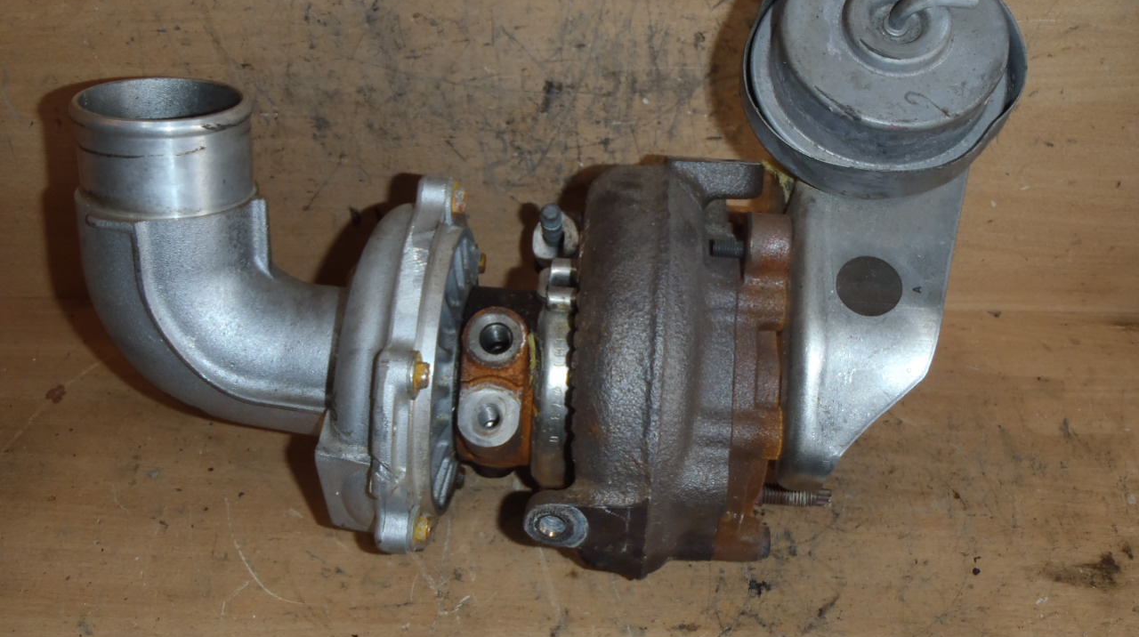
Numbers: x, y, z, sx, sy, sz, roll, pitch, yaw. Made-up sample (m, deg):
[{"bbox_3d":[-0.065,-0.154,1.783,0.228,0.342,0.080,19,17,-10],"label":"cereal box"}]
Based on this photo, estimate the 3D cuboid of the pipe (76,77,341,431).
[{"bbox_3d":[-0.123,-0.016,0.434,0.087,0.119,0.057,4,25,-2],"label":"pipe"}]

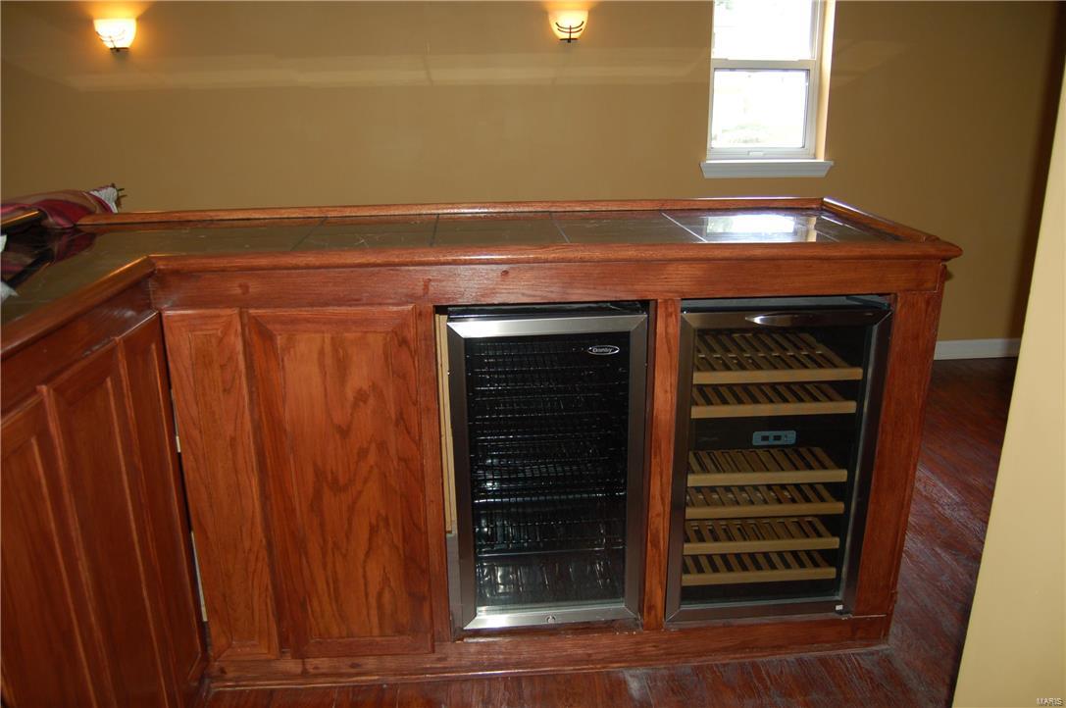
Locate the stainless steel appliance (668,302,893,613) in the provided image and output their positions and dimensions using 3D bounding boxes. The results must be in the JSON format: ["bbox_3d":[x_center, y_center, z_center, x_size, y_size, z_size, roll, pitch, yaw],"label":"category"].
[{"bbox_3d":[0.556,0.211,2.186,0.488,0.832,0.550,-2,18,-4],"label":"stainless steel appliance"}]

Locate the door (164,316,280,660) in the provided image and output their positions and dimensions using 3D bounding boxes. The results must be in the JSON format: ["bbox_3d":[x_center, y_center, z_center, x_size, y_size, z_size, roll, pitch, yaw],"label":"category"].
[{"bbox_3d":[-0.700,0.329,1.831,0.160,0.884,0.022,-2,18,-4],"label":"door"}]

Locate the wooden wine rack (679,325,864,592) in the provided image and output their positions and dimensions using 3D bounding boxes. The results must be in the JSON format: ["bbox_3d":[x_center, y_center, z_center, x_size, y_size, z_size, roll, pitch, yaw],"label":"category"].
[{"bbox_3d":[0.560,0.256,2.164,0.410,0.590,0.400,-2,18,-4],"label":"wooden wine rack"}]

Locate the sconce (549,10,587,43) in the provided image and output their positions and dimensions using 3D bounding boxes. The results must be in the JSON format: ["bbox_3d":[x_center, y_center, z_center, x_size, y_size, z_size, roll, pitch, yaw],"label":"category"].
[{"bbox_3d":[0.162,-1.491,3.640,0.175,0.142,0.110,-2,18,-4],"label":"sconce"}]

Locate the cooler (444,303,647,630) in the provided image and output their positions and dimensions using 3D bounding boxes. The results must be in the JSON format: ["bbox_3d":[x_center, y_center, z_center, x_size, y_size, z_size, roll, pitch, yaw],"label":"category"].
[{"bbox_3d":[0.023,0.229,2.139,0.450,0.825,0.510,-2,18,-4],"label":"cooler"}]

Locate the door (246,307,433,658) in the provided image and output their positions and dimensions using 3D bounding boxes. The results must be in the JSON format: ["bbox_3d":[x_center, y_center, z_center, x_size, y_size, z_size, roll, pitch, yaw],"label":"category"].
[{"bbox_3d":[-0.426,0.322,1.850,0.351,0.888,0.022,-2,18,-4],"label":"door"}]

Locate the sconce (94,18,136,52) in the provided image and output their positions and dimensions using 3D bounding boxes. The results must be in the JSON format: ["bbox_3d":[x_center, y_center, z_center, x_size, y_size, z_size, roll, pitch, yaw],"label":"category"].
[{"bbox_3d":[-1.843,-1.403,3.510,0.175,0.137,0.110,-2,18,-4],"label":"sconce"}]

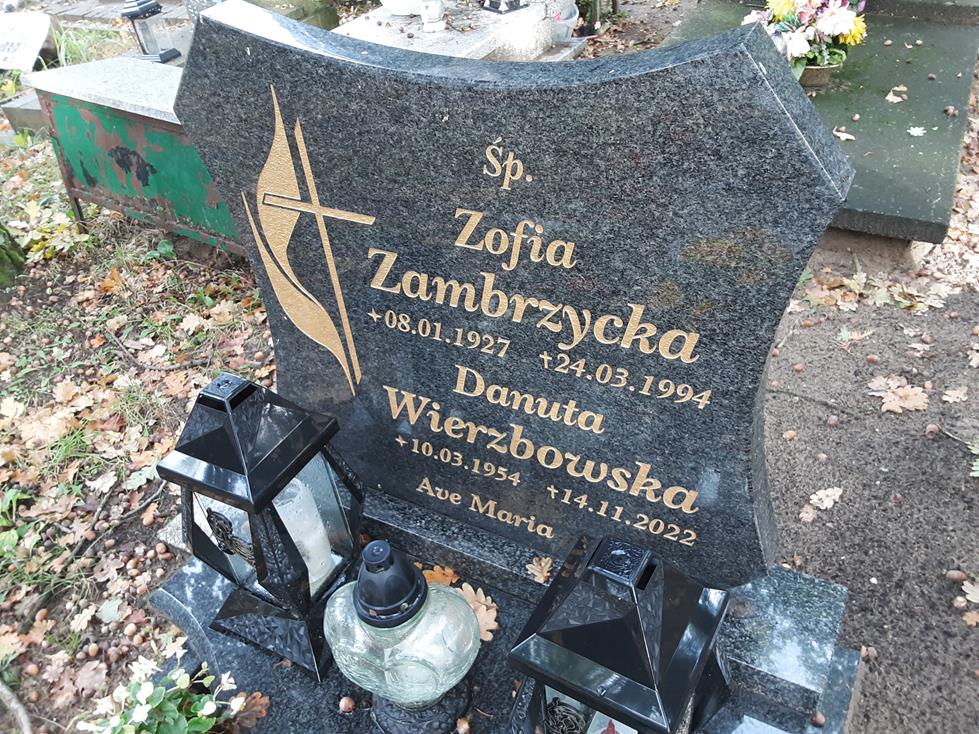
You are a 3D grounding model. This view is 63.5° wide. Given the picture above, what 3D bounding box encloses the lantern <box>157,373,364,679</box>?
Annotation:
[{"bbox_3d":[-0.279,0.176,1.012,0.195,0.389,0.195,14,42,25],"label":"lantern"}]

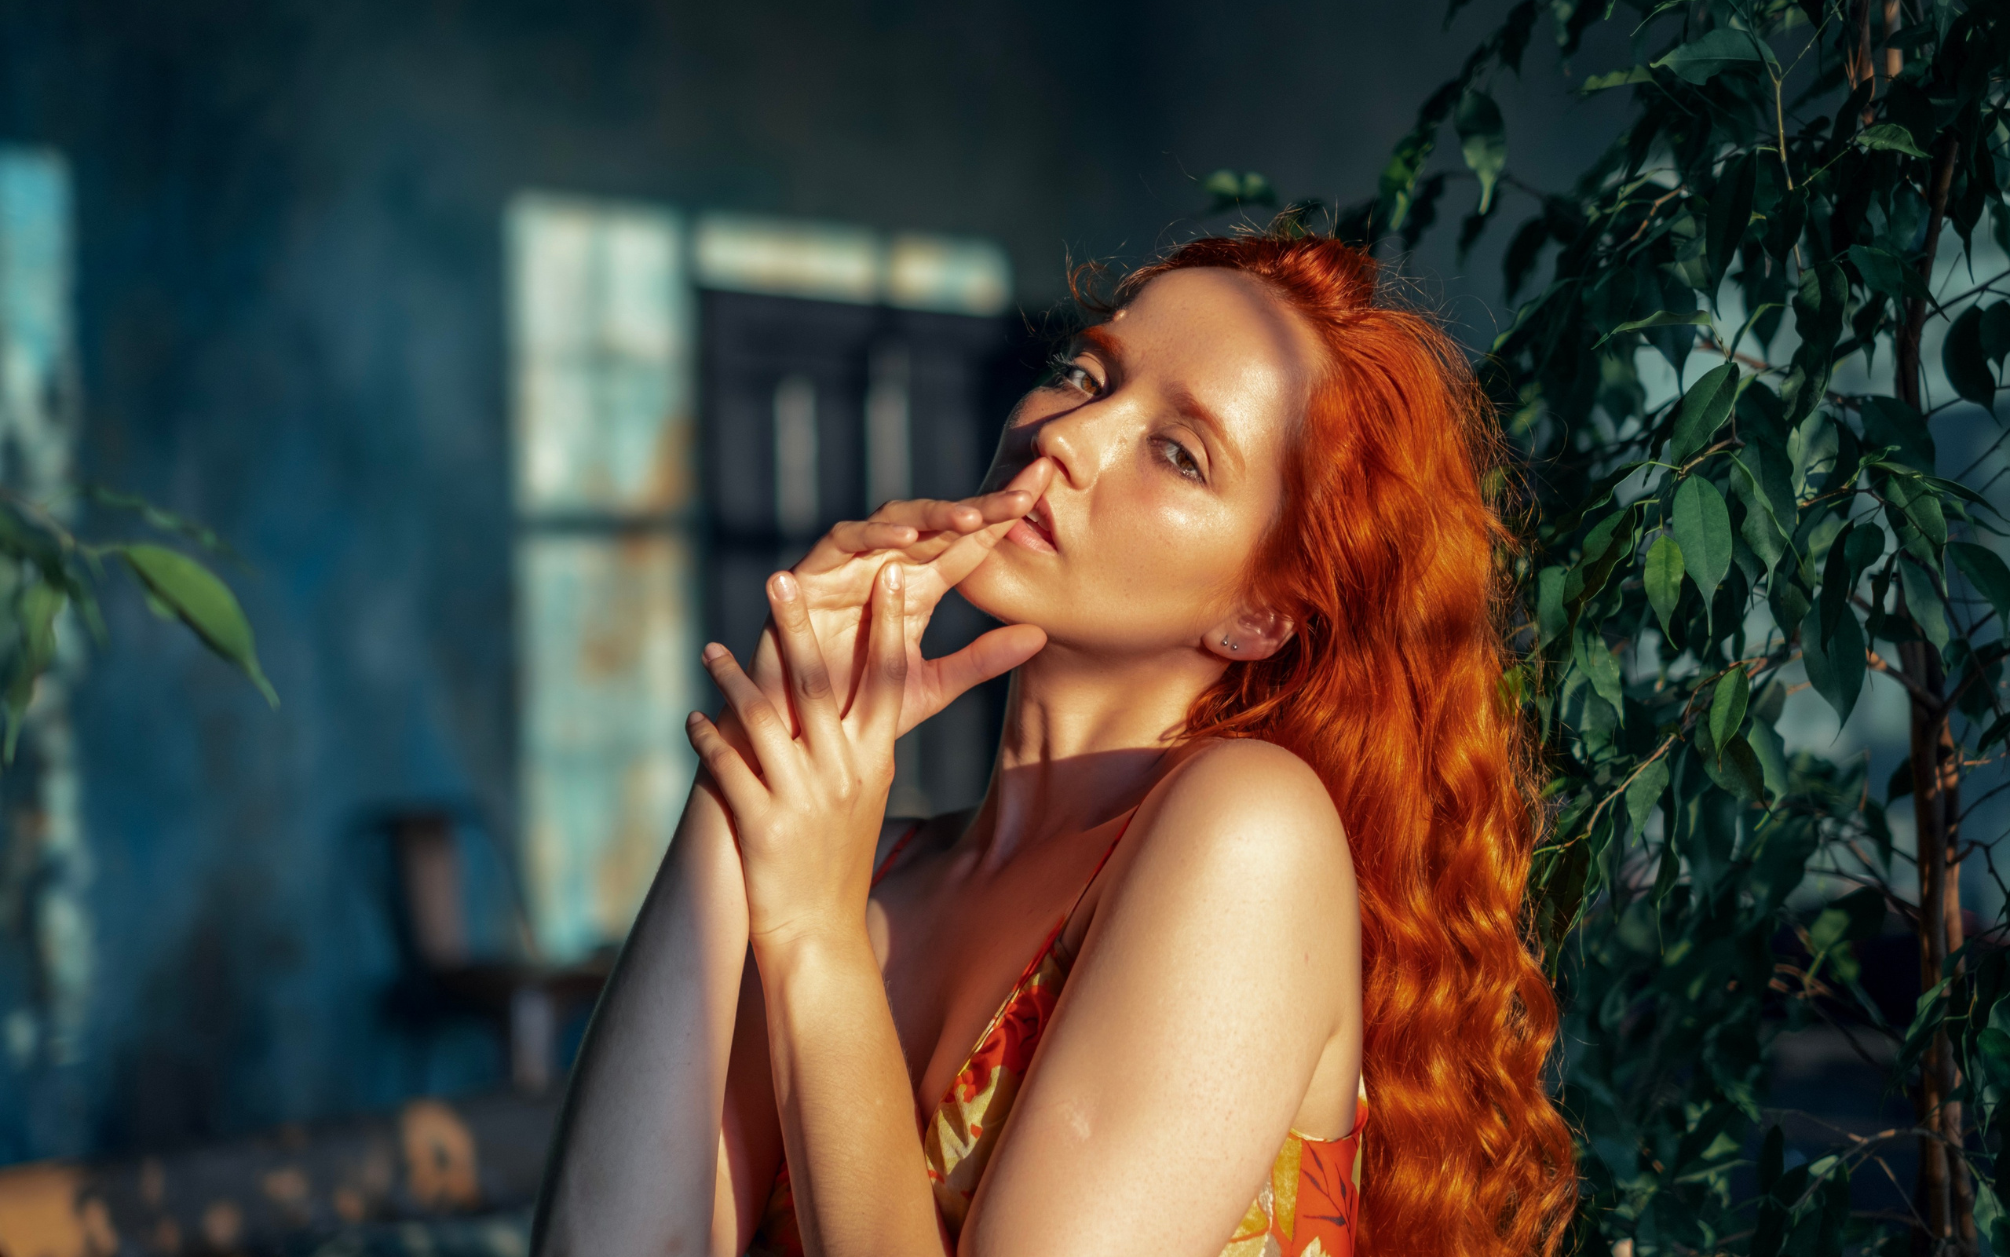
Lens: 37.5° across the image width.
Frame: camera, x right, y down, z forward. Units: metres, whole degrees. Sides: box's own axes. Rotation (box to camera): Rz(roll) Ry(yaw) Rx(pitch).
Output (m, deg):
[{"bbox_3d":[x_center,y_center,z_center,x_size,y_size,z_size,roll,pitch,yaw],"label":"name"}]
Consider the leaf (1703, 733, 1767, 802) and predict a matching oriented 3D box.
[{"bbox_3d":[0.365,0.069,1.480,0.026,0.052,0.014,-32,-6,-6],"label":"leaf"}]

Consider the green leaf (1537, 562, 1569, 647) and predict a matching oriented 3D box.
[{"bbox_3d":[0.273,-0.011,1.480,0.021,0.046,0.013,6,0,18],"label":"green leaf"}]

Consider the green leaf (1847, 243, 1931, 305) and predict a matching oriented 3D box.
[{"bbox_3d":[0.472,-0.189,1.580,0.055,0.024,0.018,43,17,23],"label":"green leaf"}]

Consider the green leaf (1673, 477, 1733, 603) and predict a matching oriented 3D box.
[{"bbox_3d":[0.342,-0.042,1.450,0.030,0.067,0.012,-5,-6,-1],"label":"green leaf"}]

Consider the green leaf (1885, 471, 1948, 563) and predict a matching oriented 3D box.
[{"bbox_3d":[0.487,-0.059,1.580,0.025,0.059,0.018,-28,-21,16],"label":"green leaf"}]

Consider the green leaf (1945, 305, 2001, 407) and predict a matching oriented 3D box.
[{"bbox_3d":[0.497,-0.138,1.520,0.030,0.057,0.014,-9,0,-11],"label":"green leaf"}]

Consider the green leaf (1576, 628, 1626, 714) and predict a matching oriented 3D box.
[{"bbox_3d":[0.314,0.022,1.560,0.020,0.054,0.016,-28,-21,10],"label":"green leaf"}]

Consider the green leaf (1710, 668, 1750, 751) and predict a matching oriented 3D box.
[{"bbox_3d":[0.355,0.041,1.450,0.020,0.043,0.012,9,-6,18],"label":"green leaf"}]

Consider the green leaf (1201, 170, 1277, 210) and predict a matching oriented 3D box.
[{"bbox_3d":[0.136,-0.255,1.720,0.043,0.022,0.028,-2,12,-11],"label":"green leaf"}]

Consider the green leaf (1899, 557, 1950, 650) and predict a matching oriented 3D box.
[{"bbox_3d":[0.467,-0.011,1.500,0.024,0.059,0.015,-23,0,24],"label":"green leaf"}]

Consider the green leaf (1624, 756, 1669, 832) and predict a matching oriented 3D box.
[{"bbox_3d":[0.332,0.086,1.530,0.019,0.045,0.013,21,-14,13],"label":"green leaf"}]

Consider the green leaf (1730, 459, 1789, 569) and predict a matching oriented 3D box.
[{"bbox_3d":[0.393,-0.060,1.540,0.025,0.065,0.018,-14,-16,14],"label":"green leaf"}]

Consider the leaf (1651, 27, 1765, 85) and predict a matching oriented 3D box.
[{"bbox_3d":[0.368,-0.300,1.550,0.060,0.027,0.018,4,12,13],"label":"leaf"}]

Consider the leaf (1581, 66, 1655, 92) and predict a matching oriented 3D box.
[{"bbox_3d":[0.327,-0.293,1.580,0.041,0.010,0.022,-9,8,13],"label":"leaf"}]

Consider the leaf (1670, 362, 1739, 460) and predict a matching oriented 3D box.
[{"bbox_3d":[0.362,-0.111,1.530,0.025,0.062,0.015,32,-5,9],"label":"leaf"}]

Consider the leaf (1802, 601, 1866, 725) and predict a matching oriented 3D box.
[{"bbox_3d":[0.443,0.018,1.580,0.034,0.075,0.017,-4,-14,16],"label":"leaf"}]

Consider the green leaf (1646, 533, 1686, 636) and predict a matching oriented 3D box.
[{"bbox_3d":[0.322,-0.020,1.440,0.020,0.053,0.012,-10,-6,-12],"label":"green leaf"}]

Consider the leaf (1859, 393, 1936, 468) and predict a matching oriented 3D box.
[{"bbox_3d":[0.488,-0.108,1.620,0.036,0.057,0.018,-39,-22,15],"label":"leaf"}]

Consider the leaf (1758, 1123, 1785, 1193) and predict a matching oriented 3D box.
[{"bbox_3d":[0.401,0.277,1.550,0.019,0.038,0.012,-1,3,-27],"label":"leaf"}]

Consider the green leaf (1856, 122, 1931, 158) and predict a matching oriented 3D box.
[{"bbox_3d":[0.439,-0.240,1.460,0.037,0.015,0.024,15,22,10],"label":"green leaf"}]

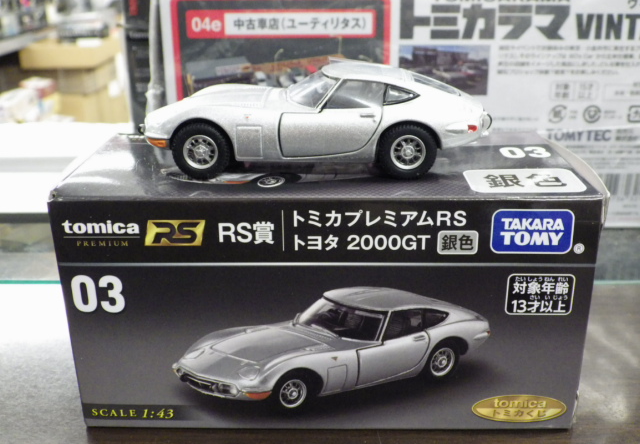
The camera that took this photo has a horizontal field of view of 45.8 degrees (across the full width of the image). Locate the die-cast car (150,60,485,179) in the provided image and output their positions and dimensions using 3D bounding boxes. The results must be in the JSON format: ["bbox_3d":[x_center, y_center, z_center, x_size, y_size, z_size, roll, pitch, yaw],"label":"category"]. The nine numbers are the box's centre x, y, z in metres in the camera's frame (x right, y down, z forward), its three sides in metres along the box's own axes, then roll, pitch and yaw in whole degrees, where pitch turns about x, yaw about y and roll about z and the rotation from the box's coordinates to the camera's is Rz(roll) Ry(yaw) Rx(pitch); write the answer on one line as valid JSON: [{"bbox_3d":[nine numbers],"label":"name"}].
[{"bbox_3d":[-0.001,-0.030,0.211,0.097,0.027,0.037,0,22,0],"label":"die-cast car"}]

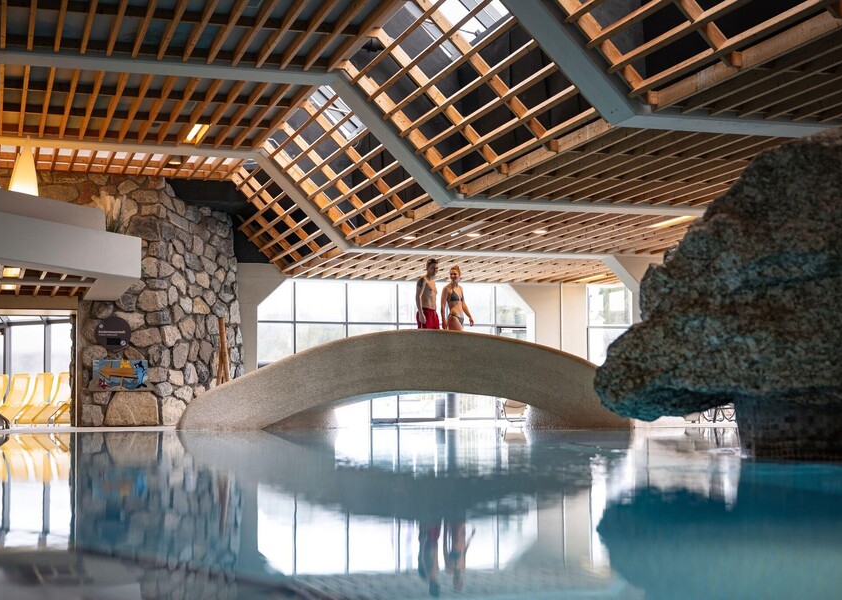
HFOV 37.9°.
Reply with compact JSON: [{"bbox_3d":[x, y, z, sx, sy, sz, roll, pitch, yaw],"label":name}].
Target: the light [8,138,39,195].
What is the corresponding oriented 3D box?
[{"bbox_3d":[-6.110,-2.029,18.900,0.450,1.000,0.450,1,-5,-19],"label":"light"}]

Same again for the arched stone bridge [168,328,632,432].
[{"bbox_3d":[-0.308,1.252,19.291,7.300,1.540,1.700,-3,-5,20],"label":"arched stone bridge"}]

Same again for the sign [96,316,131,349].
[{"bbox_3d":[-5.805,0.642,23.124,0.660,0.660,0.050,1,-5,-19],"label":"sign"}]

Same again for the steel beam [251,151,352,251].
[{"bbox_3d":[-1.999,-1.803,21.586,2.450,0.280,0.420,47,-17,-10],"label":"steel beam"}]

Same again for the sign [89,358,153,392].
[{"bbox_3d":[-5.632,1.425,23.112,1.170,0.600,0.050,1,-5,-19],"label":"sign"}]

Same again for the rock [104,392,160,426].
[{"bbox_3d":[-5.497,2.079,23.259,1.020,0.640,0.450,1,-5,-19],"label":"rock"}]

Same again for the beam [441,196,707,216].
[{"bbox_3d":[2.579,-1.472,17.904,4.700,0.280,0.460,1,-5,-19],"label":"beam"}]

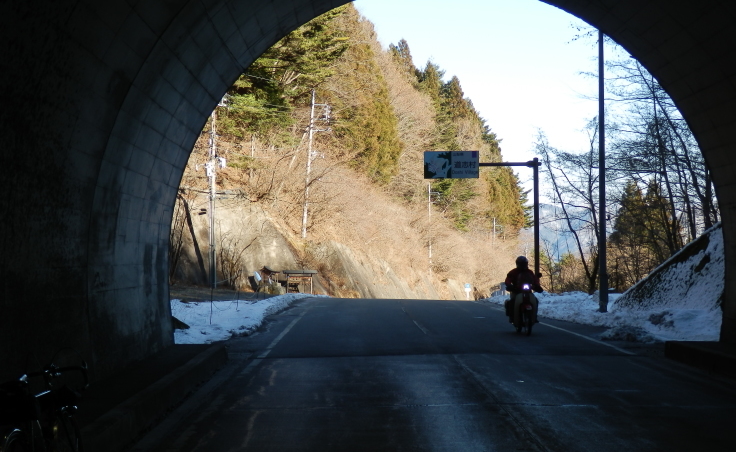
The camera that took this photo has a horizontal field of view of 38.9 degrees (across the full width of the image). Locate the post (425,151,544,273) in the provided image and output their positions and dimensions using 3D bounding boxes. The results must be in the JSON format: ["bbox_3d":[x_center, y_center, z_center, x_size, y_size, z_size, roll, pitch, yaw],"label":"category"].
[{"bbox_3d":[4.415,0.000,40.000,4.500,5.700,0.300,0,-1,-1],"label":"post"}]

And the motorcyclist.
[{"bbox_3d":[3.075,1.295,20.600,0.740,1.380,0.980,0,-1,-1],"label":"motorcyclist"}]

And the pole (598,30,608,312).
[{"bbox_3d":[6.103,-1.749,27.000,0.240,7.900,0.240,0,-1,0],"label":"pole"}]

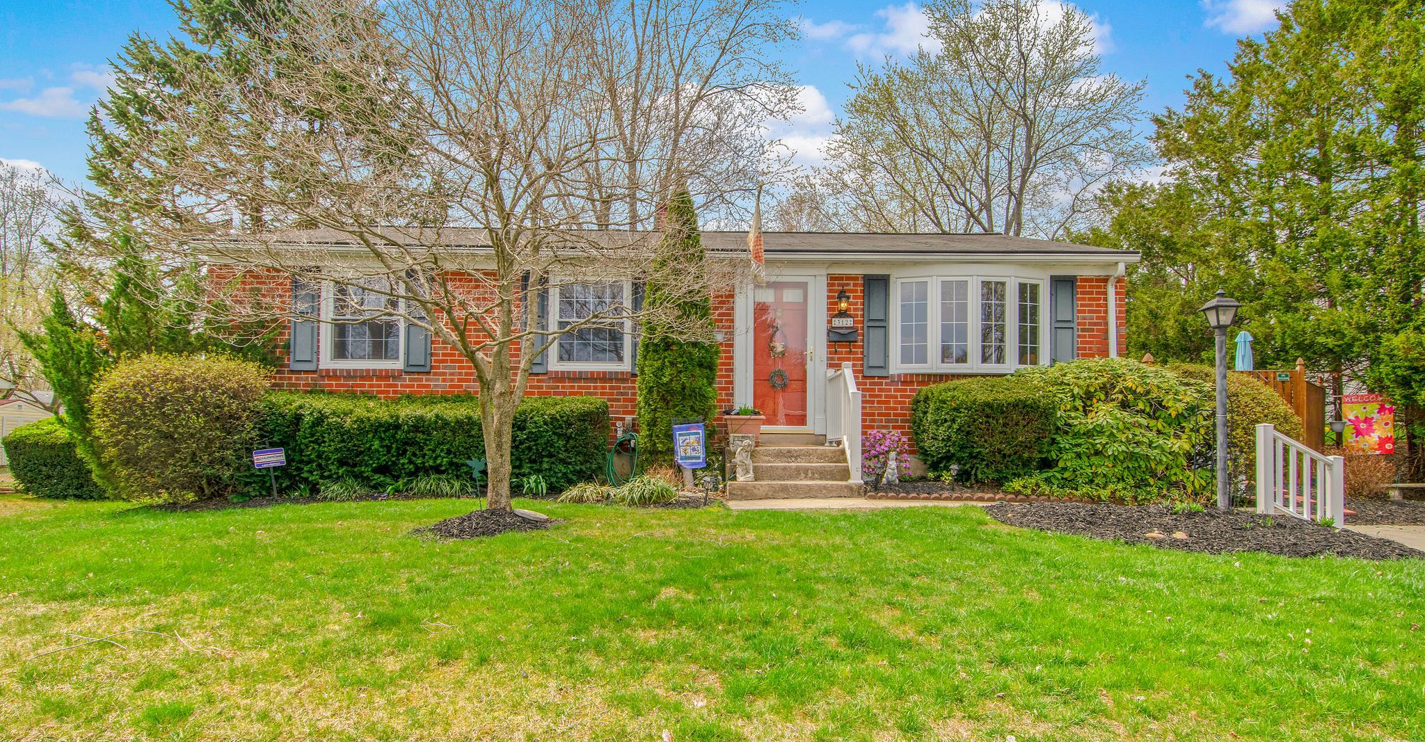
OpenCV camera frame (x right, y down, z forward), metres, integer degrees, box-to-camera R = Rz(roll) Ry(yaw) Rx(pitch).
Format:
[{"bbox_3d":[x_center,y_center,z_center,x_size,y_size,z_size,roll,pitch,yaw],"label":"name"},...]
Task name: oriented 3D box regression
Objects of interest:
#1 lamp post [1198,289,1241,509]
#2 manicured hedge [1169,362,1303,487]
[{"bbox_3d":[5.134,0.271,7.216,0.270,2.200,0.270,1,-1,-2],"label":"lamp post"},{"bbox_3d":[6.964,0.696,9.539,1.900,1.650,1.800,1,-1,-2],"label":"manicured hedge"}]

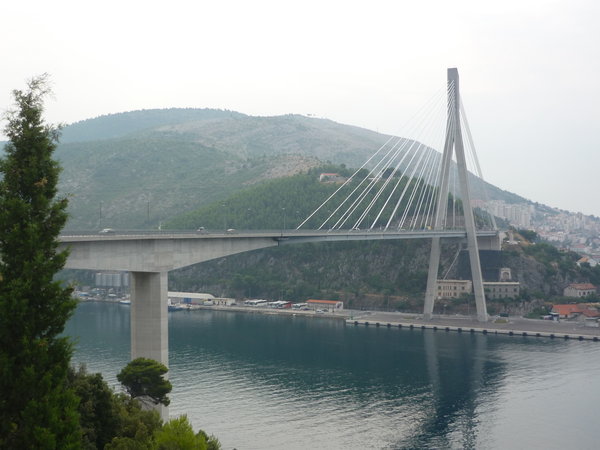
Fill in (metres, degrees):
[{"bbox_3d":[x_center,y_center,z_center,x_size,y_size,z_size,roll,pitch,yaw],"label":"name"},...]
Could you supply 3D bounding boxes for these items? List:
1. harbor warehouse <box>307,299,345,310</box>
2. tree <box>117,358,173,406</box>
[{"bbox_3d":[16.100,52.300,498.000,23.000,6.000,8.500,-1,0,34],"label":"harbor warehouse"},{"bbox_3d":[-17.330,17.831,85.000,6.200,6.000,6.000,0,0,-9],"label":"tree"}]

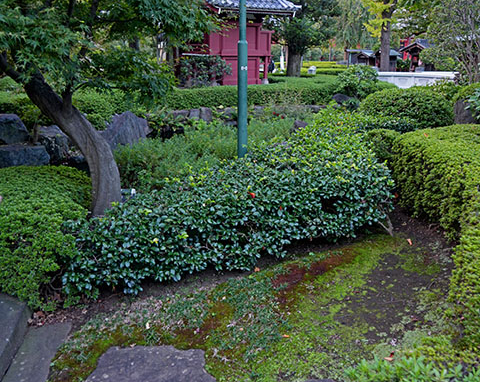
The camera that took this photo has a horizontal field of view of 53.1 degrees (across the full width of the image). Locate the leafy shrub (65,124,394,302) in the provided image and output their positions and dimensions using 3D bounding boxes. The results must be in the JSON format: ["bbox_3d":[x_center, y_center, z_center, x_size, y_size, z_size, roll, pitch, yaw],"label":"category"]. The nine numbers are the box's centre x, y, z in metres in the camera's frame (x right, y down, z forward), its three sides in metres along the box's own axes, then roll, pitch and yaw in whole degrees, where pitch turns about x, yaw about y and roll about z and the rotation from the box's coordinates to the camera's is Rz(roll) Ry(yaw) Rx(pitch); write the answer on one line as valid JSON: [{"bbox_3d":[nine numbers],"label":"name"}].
[{"bbox_3d":[0.300,0.016,4.314,3.300,0.640,1.500,-11,19,-34],"label":"leafy shrub"}]

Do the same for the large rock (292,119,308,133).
[{"bbox_3d":[1.020,-1.025,8.157,0.340,0.370,0.300,0,17,0],"label":"large rock"}]

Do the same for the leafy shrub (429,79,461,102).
[{"bbox_3d":[5.521,-2.673,12.959,0.850,0.650,0.800,6,17,19],"label":"leafy shrub"}]

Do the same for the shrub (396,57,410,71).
[{"bbox_3d":[8.250,-6.315,24.212,0.720,0.760,0.700,0,17,0],"label":"shrub"}]

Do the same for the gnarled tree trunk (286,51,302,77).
[{"bbox_3d":[2.580,-6.015,22.735,0.720,1.390,0.700,0,17,0],"label":"gnarled tree trunk"}]

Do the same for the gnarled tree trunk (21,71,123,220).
[{"bbox_3d":[-1.470,-0.367,4.227,0.850,1.270,0.450,0,17,0],"label":"gnarled tree trunk"}]

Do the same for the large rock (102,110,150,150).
[{"bbox_3d":[-1.680,-0.841,7.010,0.780,0.690,0.550,0,17,0],"label":"large rock"}]

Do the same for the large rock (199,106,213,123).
[{"bbox_3d":[-0.779,-1.716,10.839,0.320,0.420,0.300,0,16,0],"label":"large rock"}]

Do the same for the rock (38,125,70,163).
[{"bbox_3d":[-2.658,-0.659,6.877,0.460,0.520,0.420,-4,16,-14],"label":"rock"}]

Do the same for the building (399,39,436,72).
[{"bbox_3d":[9.506,-7.285,25.999,1.700,2.200,1.800,12,20,36],"label":"building"}]

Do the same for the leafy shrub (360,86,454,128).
[{"bbox_3d":[3.120,-1.546,8.939,1.620,0.870,1.400,0,17,0],"label":"leafy shrub"}]

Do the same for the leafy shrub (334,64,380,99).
[{"bbox_3d":[2.939,-2.739,12.006,1.150,0.920,1.050,3,16,10],"label":"leafy shrub"}]

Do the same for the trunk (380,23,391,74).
[{"bbox_3d":[7.560,-7.352,24.941,0.500,3.200,0.500,4,16,14],"label":"trunk"}]

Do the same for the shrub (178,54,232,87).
[{"bbox_3d":[-1.136,-3.986,15.811,1.750,1.100,1.300,0,16,0],"label":"shrub"}]

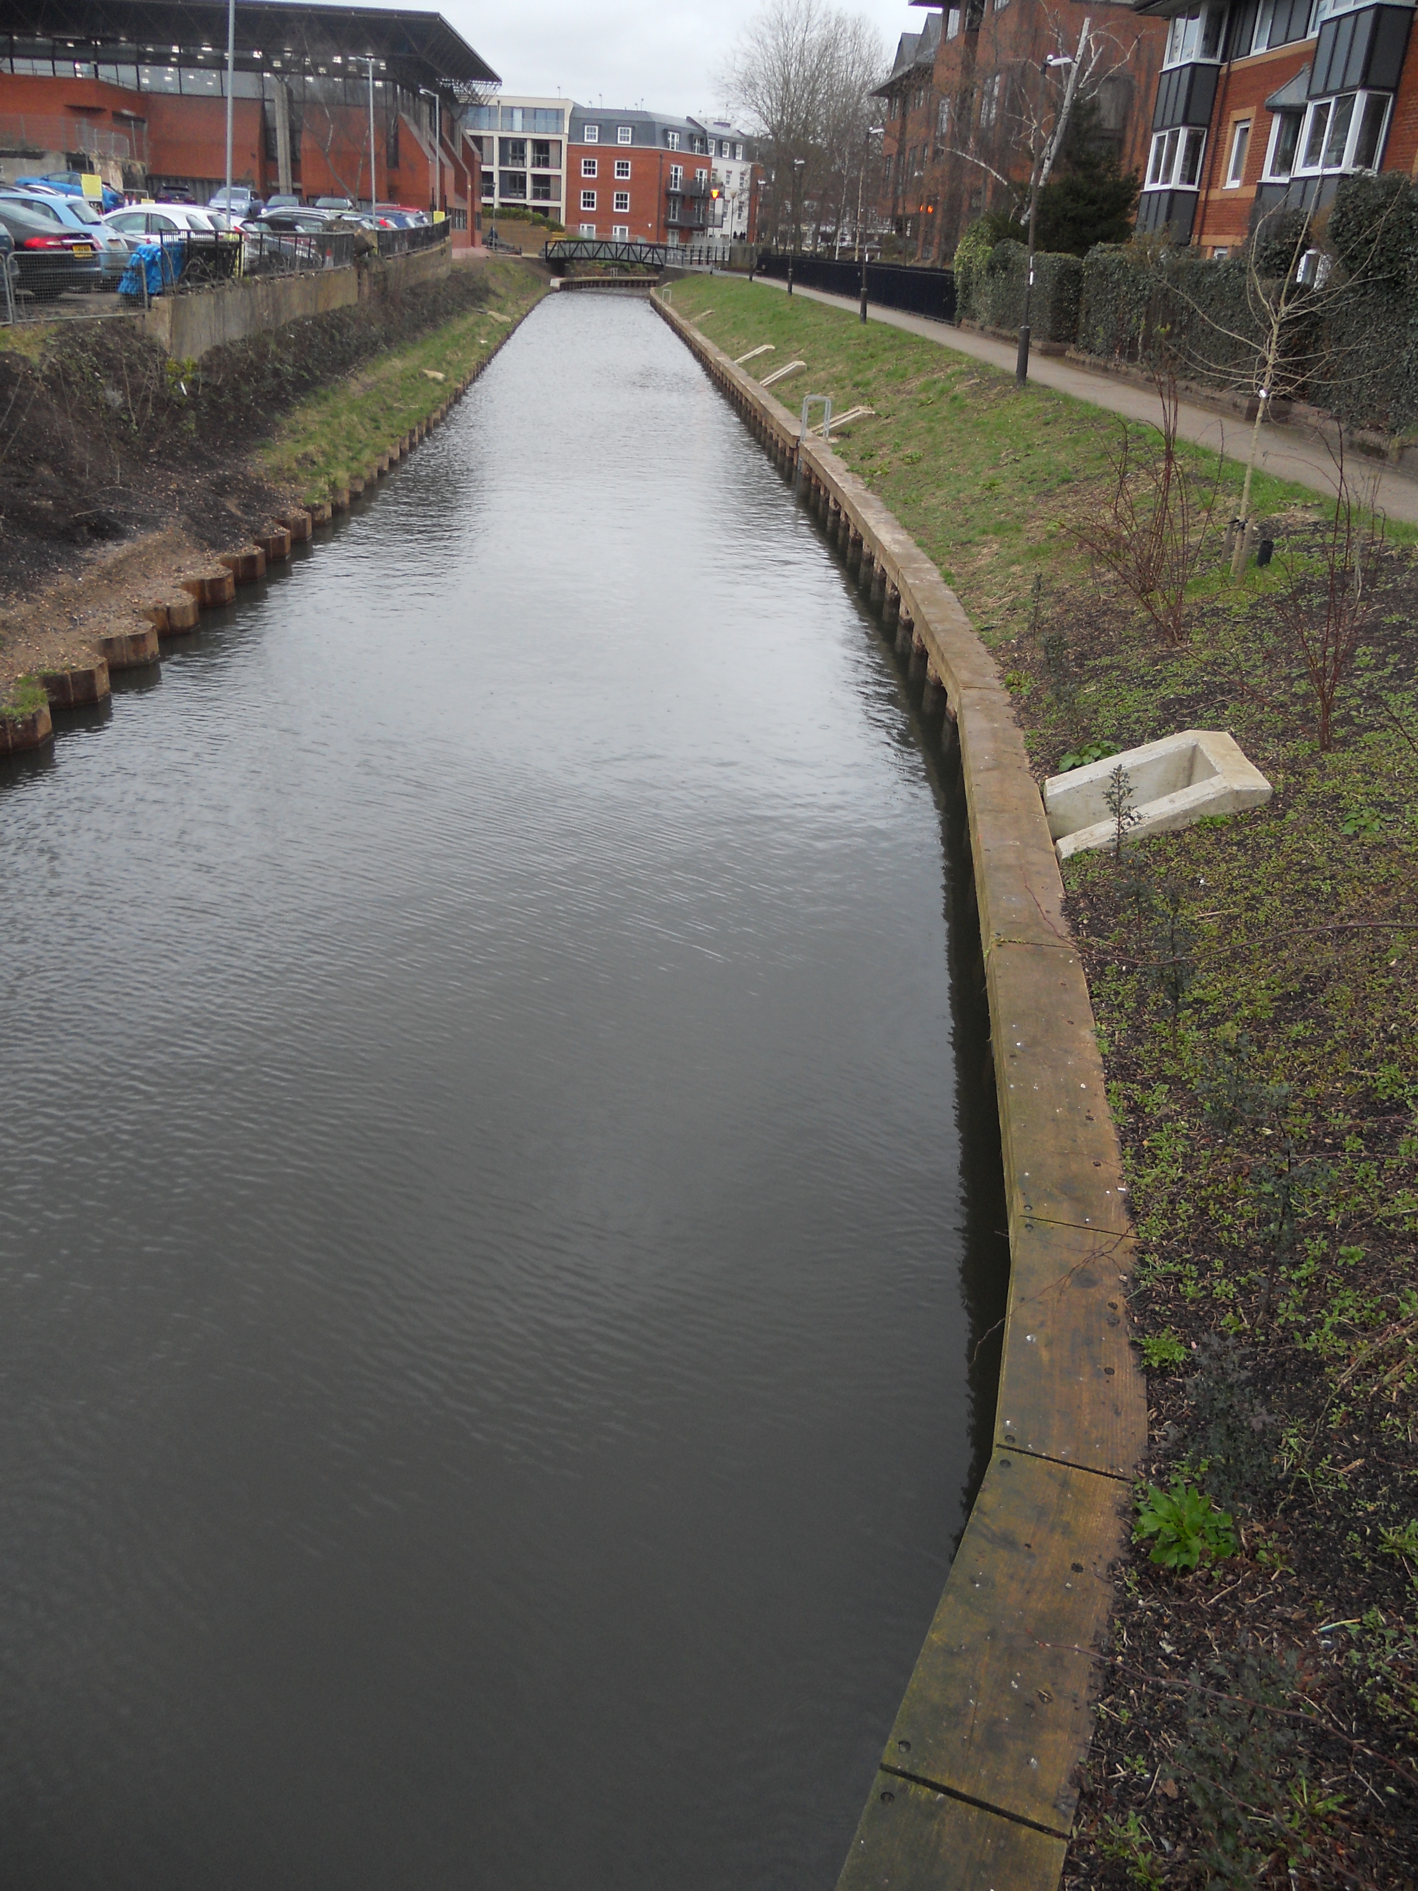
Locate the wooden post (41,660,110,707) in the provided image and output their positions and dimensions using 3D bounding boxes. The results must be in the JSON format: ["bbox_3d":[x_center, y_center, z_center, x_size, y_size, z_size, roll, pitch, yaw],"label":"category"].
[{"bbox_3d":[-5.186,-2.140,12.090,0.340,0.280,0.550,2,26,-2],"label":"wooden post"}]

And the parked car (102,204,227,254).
[{"bbox_3d":[-13.257,-16.205,33.813,4.050,1.460,1.730,5,26,5],"label":"parked car"}]

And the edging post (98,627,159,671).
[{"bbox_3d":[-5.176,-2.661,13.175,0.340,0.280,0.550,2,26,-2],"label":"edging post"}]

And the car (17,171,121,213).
[{"bbox_3d":[-28.081,-33.052,64.693,4.350,1.460,1.780,11,26,5],"label":"car"}]

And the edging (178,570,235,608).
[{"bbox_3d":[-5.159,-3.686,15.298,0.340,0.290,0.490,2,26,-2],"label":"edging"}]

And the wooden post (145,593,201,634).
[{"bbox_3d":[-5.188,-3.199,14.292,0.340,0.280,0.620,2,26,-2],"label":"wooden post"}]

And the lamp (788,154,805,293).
[{"bbox_3d":[3.620,-28.832,59.395,0.500,4.850,0.200,1,26,-4],"label":"lamp"}]

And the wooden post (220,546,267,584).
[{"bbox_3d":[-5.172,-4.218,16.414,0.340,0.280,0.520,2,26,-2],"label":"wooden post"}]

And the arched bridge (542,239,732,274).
[{"bbox_3d":[-5.037,-48.350,103.394,12.800,1.600,2.400,1,26,-4],"label":"arched bridge"}]

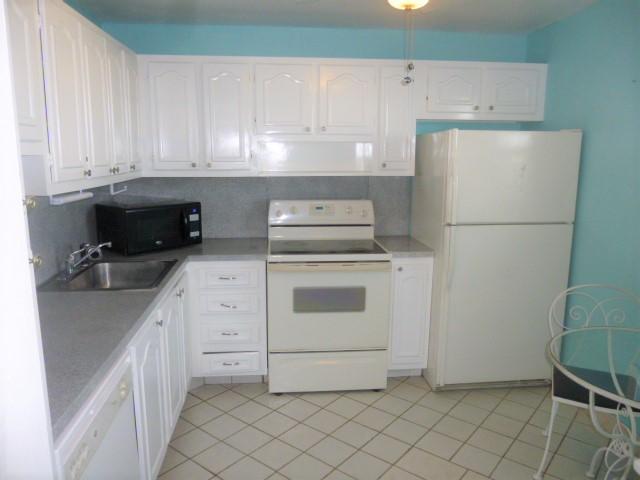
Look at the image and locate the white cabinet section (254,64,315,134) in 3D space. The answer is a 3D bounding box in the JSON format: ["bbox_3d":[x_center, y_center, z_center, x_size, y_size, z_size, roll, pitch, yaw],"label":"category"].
[{"bbox_3d":[-0.245,-0.940,3.159,0.380,0.444,0.312,-1,11,-6],"label":"white cabinet section"}]

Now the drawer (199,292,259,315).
[{"bbox_3d":[-0.590,0.365,3.129,0.373,0.163,0.450,-1,11,-6],"label":"drawer"}]

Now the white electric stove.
[{"bbox_3d":[0.033,0.351,3.168,0.764,1.180,0.680,-1,11,-5],"label":"white electric stove"}]

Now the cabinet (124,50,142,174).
[{"bbox_3d":[-1.249,-0.742,2.723,0.318,0.720,0.310,-1,11,-6],"label":"cabinet"}]

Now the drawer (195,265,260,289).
[{"bbox_3d":[-0.572,0.188,3.033,0.365,0.145,0.470,-1,11,-5],"label":"drawer"}]

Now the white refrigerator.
[{"bbox_3d":[1.128,0.100,3.215,0.788,1.670,0.720,-1,11,-7],"label":"white refrigerator"}]

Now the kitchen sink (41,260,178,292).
[{"bbox_3d":[-1.049,0.256,2.396,0.530,0.178,0.580,-1,11,-5],"label":"kitchen sink"}]

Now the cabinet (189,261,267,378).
[{"bbox_3d":[-0.593,0.462,3.172,0.470,0.792,0.615,-1,11,-5],"label":"cabinet"}]

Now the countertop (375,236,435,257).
[{"bbox_3d":[0.556,0.040,3.266,0.305,0.042,0.619,-1,11,-6],"label":"countertop"}]

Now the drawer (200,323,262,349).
[{"bbox_3d":[-0.585,0.569,3.167,0.381,0.185,0.450,-1,11,-6],"label":"drawer"}]

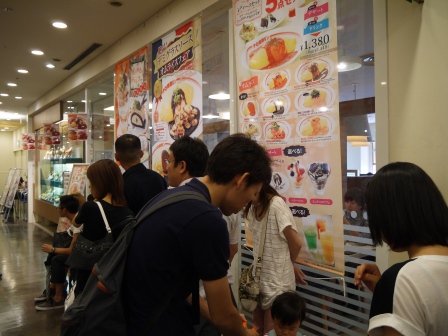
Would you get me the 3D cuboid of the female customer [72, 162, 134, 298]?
[{"bbox_3d":[-0.670,0.715,2.060,0.420,1.550,0.300,-1,0,-29],"label":"female customer"}]

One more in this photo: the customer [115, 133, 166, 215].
[{"bbox_3d":[-0.605,0.640,2.400,0.480,1.700,0.300,-1,0,-16],"label":"customer"}]

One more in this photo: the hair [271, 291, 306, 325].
[{"bbox_3d":[0.281,0.605,1.590,0.158,0.150,0.170,2,12,11],"label":"hair"}]

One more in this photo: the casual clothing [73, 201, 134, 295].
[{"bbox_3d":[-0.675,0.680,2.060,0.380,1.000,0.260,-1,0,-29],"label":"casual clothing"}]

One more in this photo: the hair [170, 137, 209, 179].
[{"bbox_3d":[-0.164,-0.045,1.710,0.195,0.195,0.175,-1,0,30],"label":"hair"}]

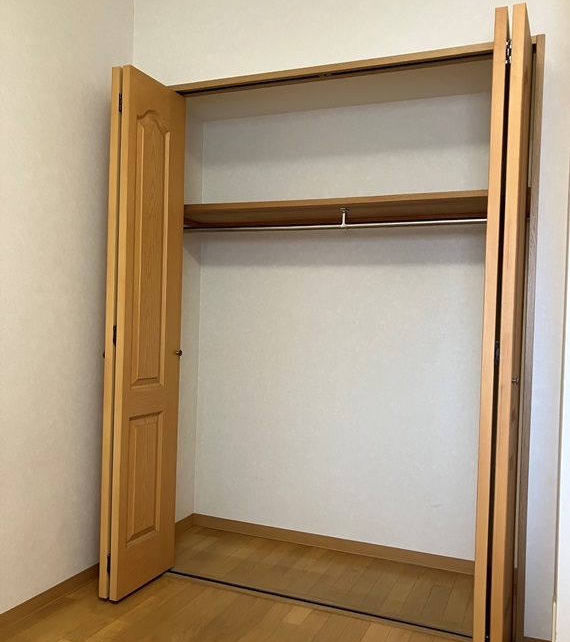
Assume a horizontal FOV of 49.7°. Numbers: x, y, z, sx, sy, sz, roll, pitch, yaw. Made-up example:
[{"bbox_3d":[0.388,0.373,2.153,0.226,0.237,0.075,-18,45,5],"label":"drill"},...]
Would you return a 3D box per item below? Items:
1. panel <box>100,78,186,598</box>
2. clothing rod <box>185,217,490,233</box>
[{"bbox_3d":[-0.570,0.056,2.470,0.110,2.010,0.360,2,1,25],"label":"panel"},{"bbox_3d":[0.255,-0.411,2.628,1.660,0.024,0.024,2,1,23],"label":"clothing rod"}]

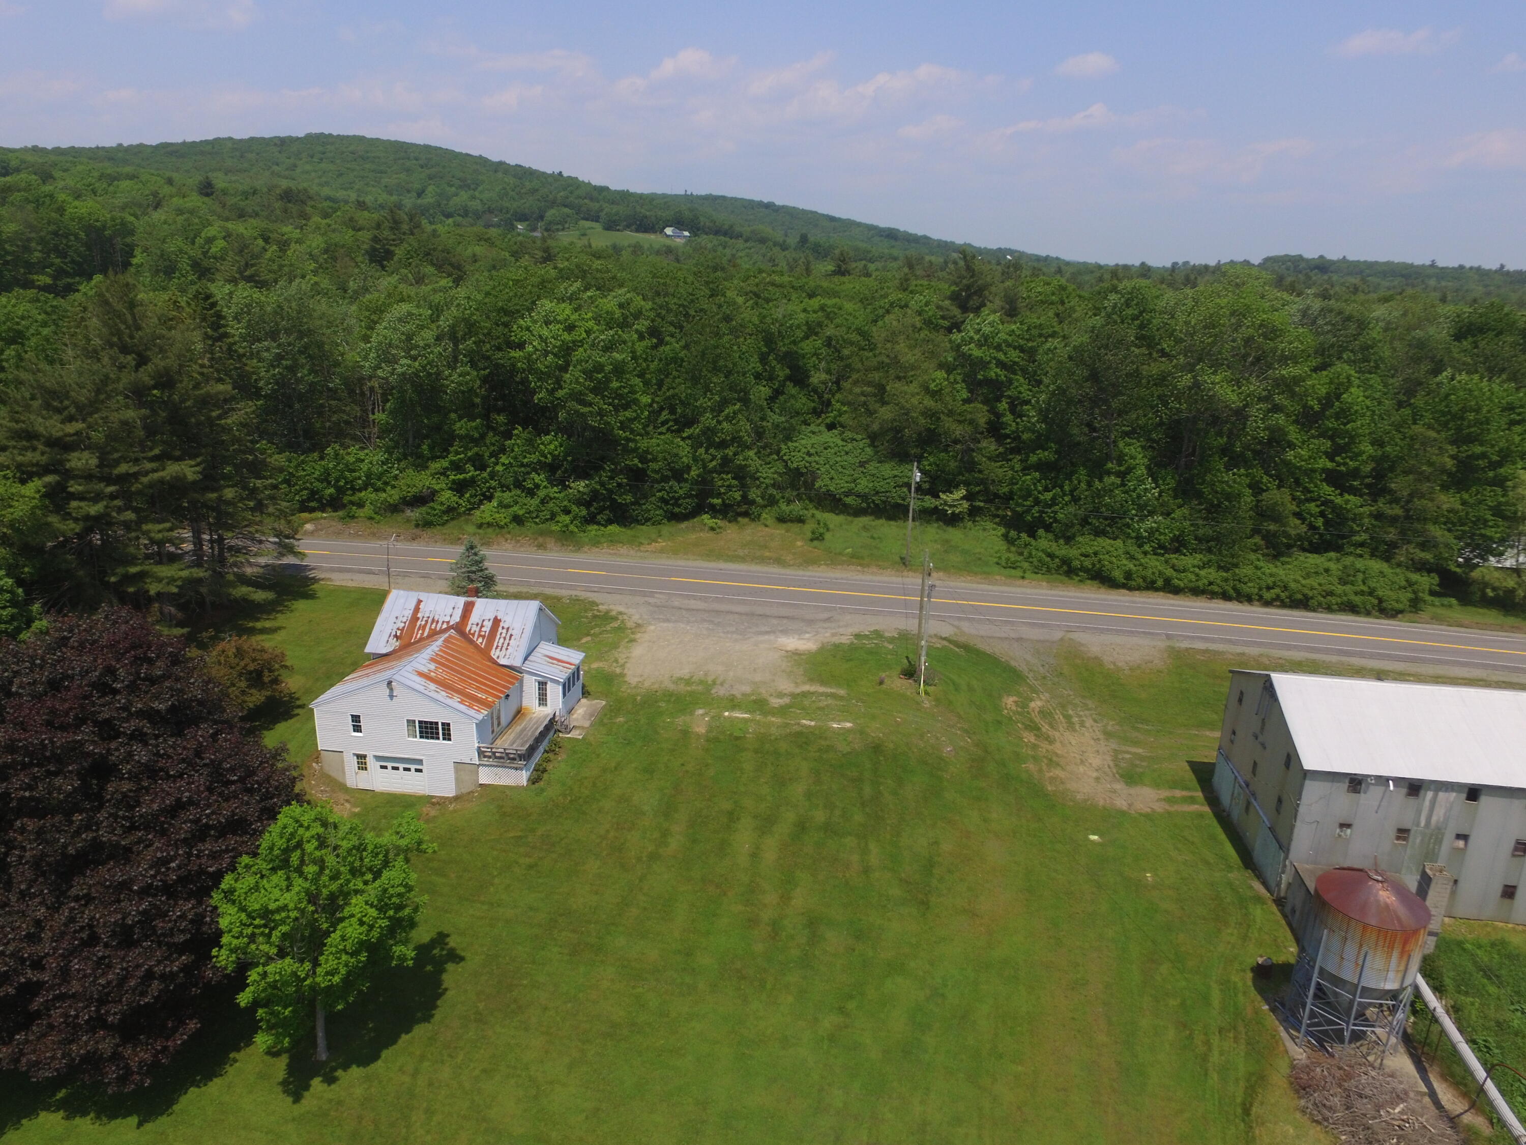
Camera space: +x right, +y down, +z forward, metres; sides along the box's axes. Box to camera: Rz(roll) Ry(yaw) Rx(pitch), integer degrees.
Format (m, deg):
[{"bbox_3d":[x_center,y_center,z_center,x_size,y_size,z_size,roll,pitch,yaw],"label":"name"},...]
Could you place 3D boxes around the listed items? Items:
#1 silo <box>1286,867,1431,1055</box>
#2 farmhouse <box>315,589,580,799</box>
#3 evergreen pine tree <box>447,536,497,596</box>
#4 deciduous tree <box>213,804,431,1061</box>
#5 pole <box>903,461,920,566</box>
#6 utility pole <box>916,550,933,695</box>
[{"bbox_3d":[22.521,14.627,33.504,3.650,7.000,3.650,1,18,0],"label":"silo"},{"bbox_3d":[-17.675,6.228,51.905,12.530,7.780,13.340,3,18,7],"label":"farmhouse"},{"bbox_3d":[-21.627,-0.278,64.733,3.720,4.960,3.720,1,18,0],"label":"evergreen pine tree"},{"bbox_3d":[-15.663,13.271,31.545,7.100,9.700,7.100,1,18,0],"label":"deciduous tree"},{"bbox_3d":[12.142,-4.655,71.463,0.600,8.650,0.450,1,18,0],"label":"pole"},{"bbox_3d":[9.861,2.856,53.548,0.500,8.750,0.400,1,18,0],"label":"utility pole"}]

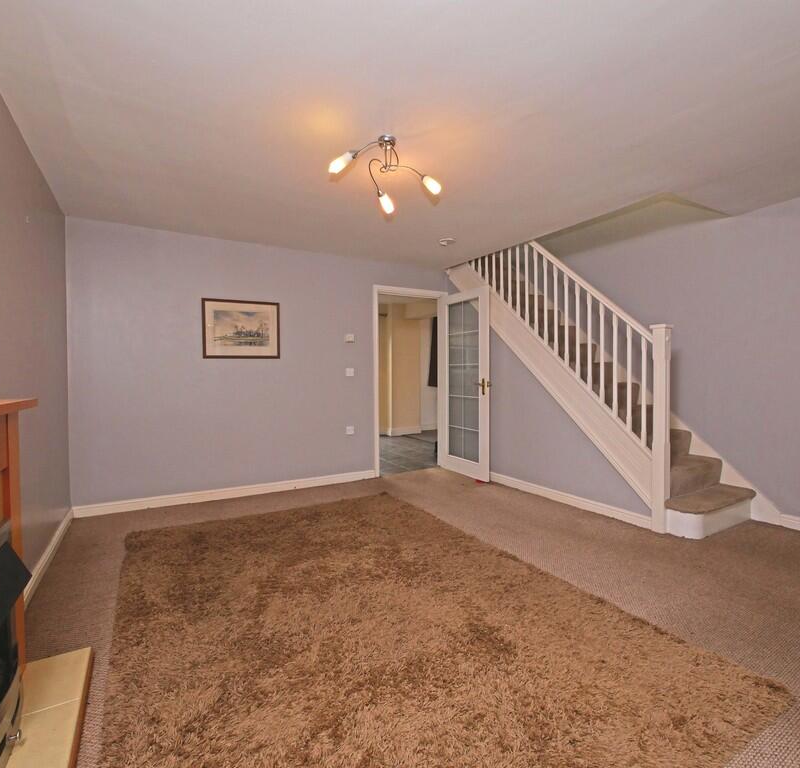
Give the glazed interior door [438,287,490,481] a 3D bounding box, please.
[{"bbox_3d":[0.694,-0.012,4.514,0.045,1.983,0.817,-1,1,-31],"label":"glazed interior door"}]

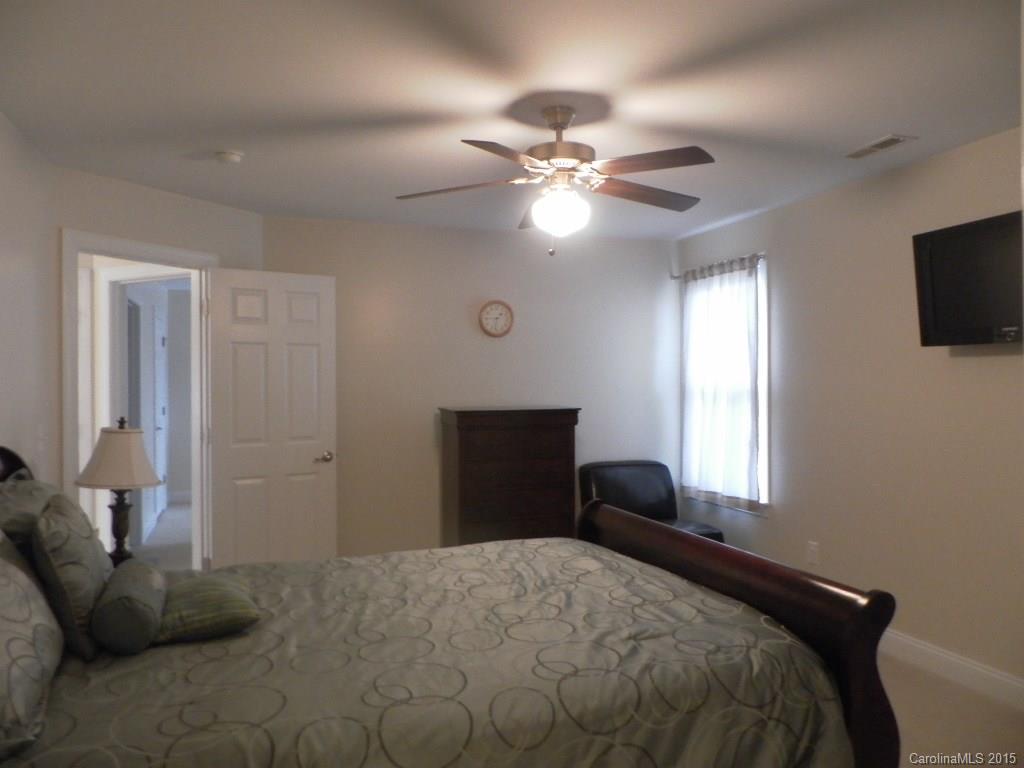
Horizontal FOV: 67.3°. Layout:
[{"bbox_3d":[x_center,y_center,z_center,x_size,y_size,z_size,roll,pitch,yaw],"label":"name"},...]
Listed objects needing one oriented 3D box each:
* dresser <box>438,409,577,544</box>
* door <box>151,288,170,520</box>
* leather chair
[{"bbox_3d":[-0.015,0.770,5.047,0.840,1.214,0.445,-1,0,-19],"label":"dresser"},{"bbox_3d":[-3.695,0.367,8.067,0.050,2.040,0.800,-1,0,-19],"label":"door"},{"bbox_3d":[0.942,0.963,5.218,0.690,0.810,0.740,-1,0,-19],"label":"leather chair"}]

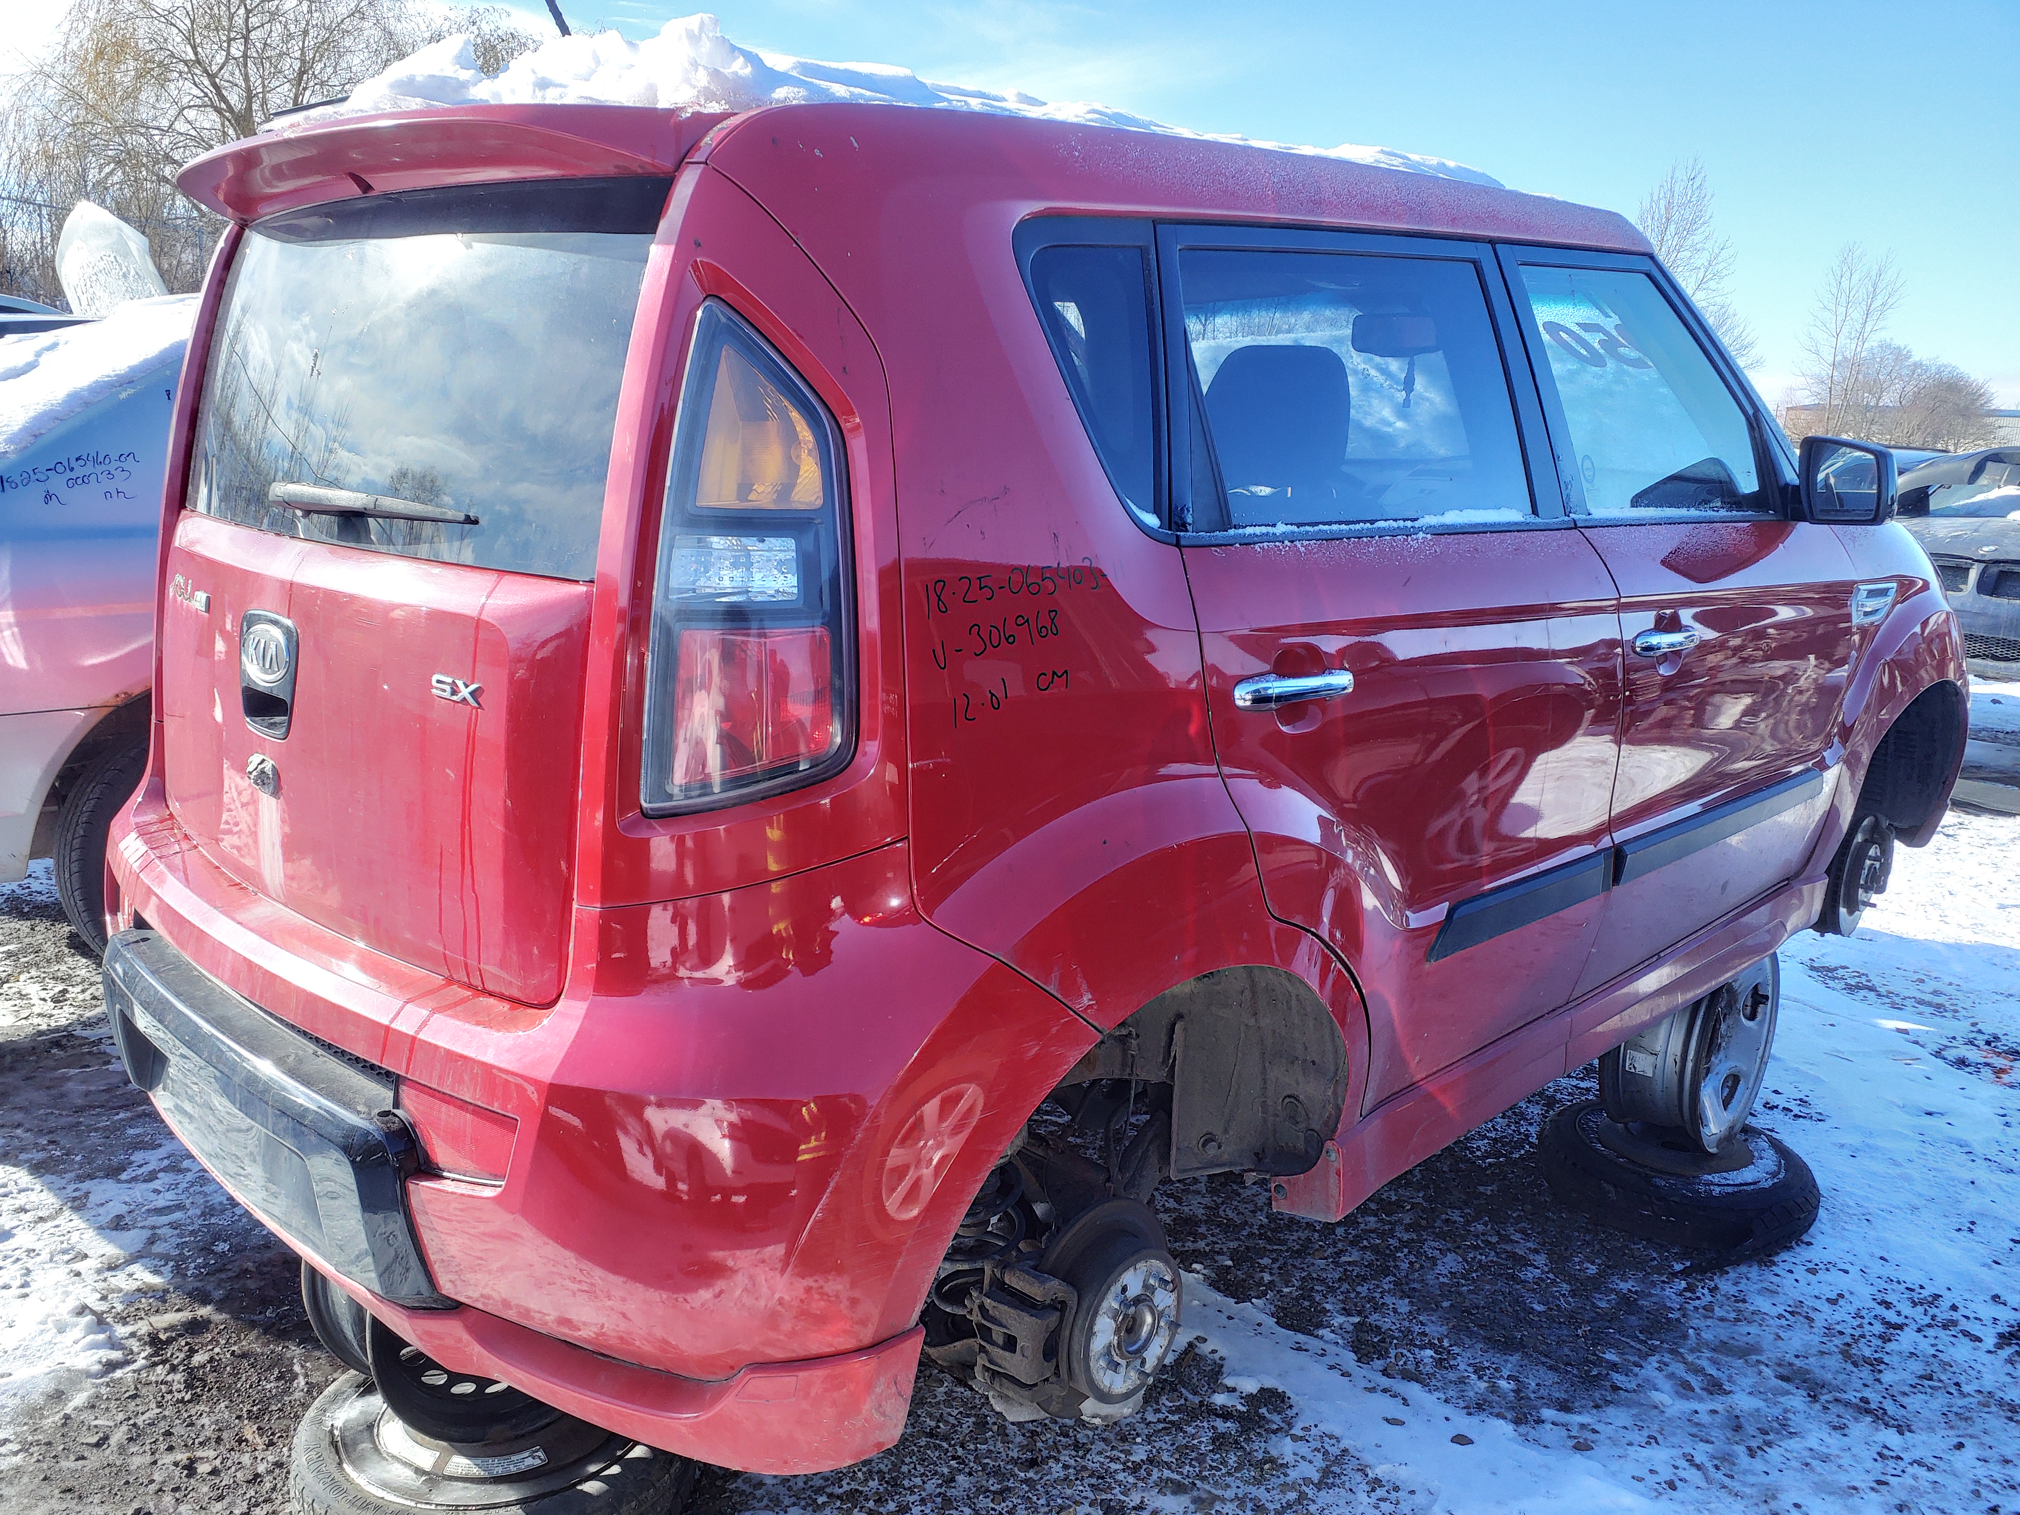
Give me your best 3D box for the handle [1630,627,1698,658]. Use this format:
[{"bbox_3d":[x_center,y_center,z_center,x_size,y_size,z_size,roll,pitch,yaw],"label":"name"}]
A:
[{"bbox_3d":[1.003,-0.177,2.325,0.217,0.038,0.050,-11,18,-44],"label":"handle"}]

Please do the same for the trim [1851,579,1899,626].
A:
[{"bbox_3d":[1.740,-0.312,3.061,0.220,0.095,0.030,-10,17,-39],"label":"trim"}]

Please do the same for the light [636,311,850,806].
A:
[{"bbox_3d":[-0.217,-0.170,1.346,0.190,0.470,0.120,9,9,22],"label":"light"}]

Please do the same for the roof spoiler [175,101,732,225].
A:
[{"bbox_3d":[-0.701,-0.683,1.742,0.215,0.115,1.130,-11,18,-44],"label":"roof spoiler"}]

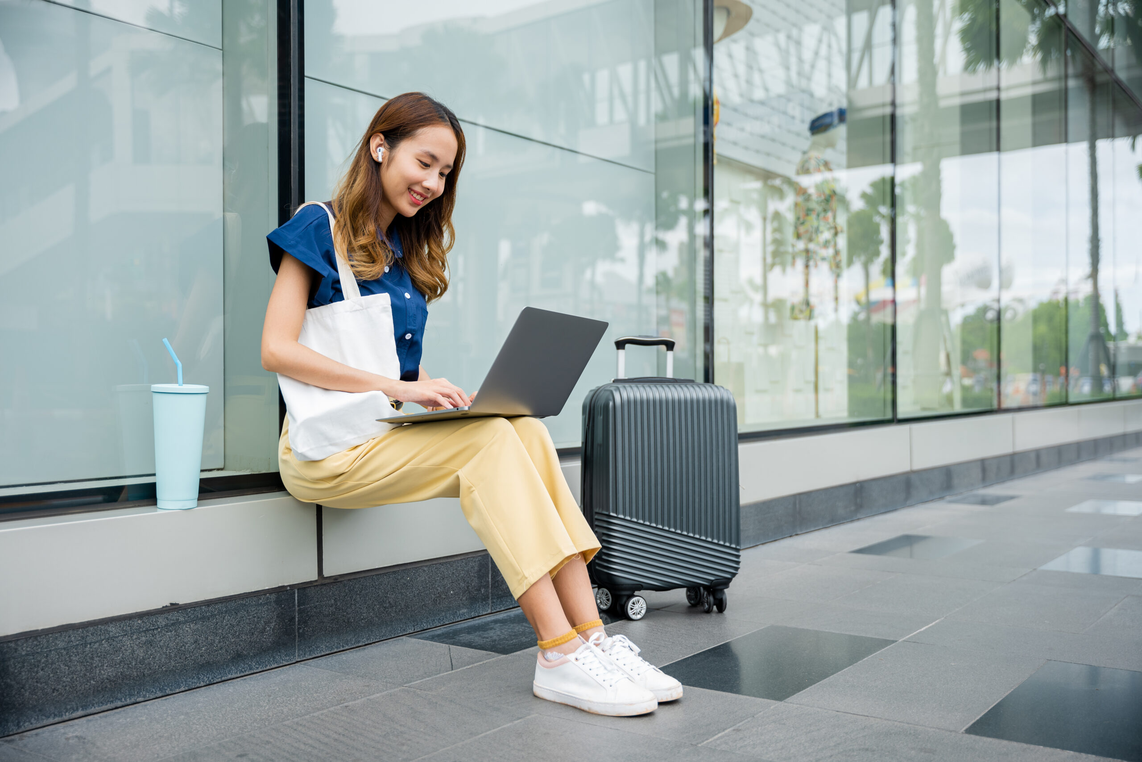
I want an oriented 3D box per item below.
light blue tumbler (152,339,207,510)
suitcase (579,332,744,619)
[{"bbox_3d":[-0.708,0.077,2.070,0.104,0.308,0.104,0,0,-17],"label":"light blue tumbler"},{"bbox_3d":[0.213,0.222,2.765,0.330,0.665,0.220,0,0,-17],"label":"suitcase"}]

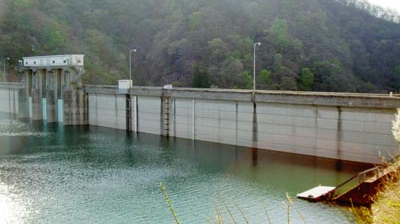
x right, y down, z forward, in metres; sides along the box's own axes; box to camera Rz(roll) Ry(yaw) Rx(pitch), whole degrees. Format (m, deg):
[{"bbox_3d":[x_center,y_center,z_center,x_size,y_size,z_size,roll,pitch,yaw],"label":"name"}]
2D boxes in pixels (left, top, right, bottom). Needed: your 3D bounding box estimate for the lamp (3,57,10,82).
[{"bbox_3d":[-57.392,-12.149,133.964,0.450,7.430,1.600,5,7,43],"label":"lamp"}]

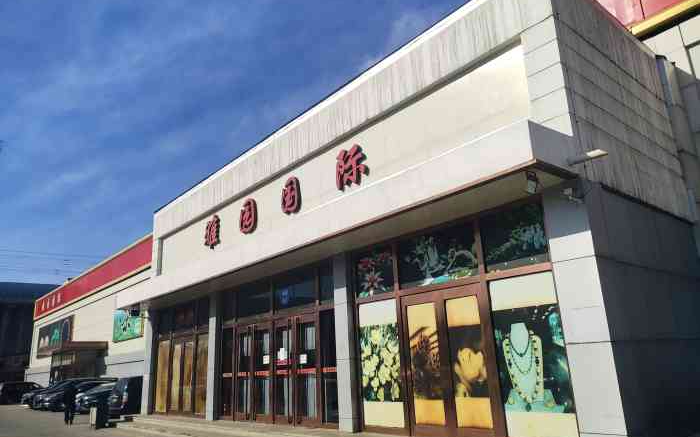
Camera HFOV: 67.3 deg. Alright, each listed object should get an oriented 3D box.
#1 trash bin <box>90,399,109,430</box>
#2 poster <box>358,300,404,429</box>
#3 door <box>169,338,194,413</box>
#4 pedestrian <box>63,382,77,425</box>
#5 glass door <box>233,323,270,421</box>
[{"bbox_3d":[-8.645,6.709,18.121,0.420,0.980,0.520,11,-21,-39],"label":"trash bin"},{"bbox_3d":[0.628,2.895,10.565,0.030,2.418,1.116,11,-21,-39],"label":"poster"},{"bbox_3d":[-5.617,5.291,17.561,0.100,2.567,1.897,11,-21,-39],"label":"door"},{"bbox_3d":[-10.816,7.135,20.303,0.480,1.570,0.320,11,-21,-39],"label":"pedestrian"},{"bbox_3d":[-2.689,4.231,14.464,0.100,2.592,1.922,11,-21,-39],"label":"glass door"}]

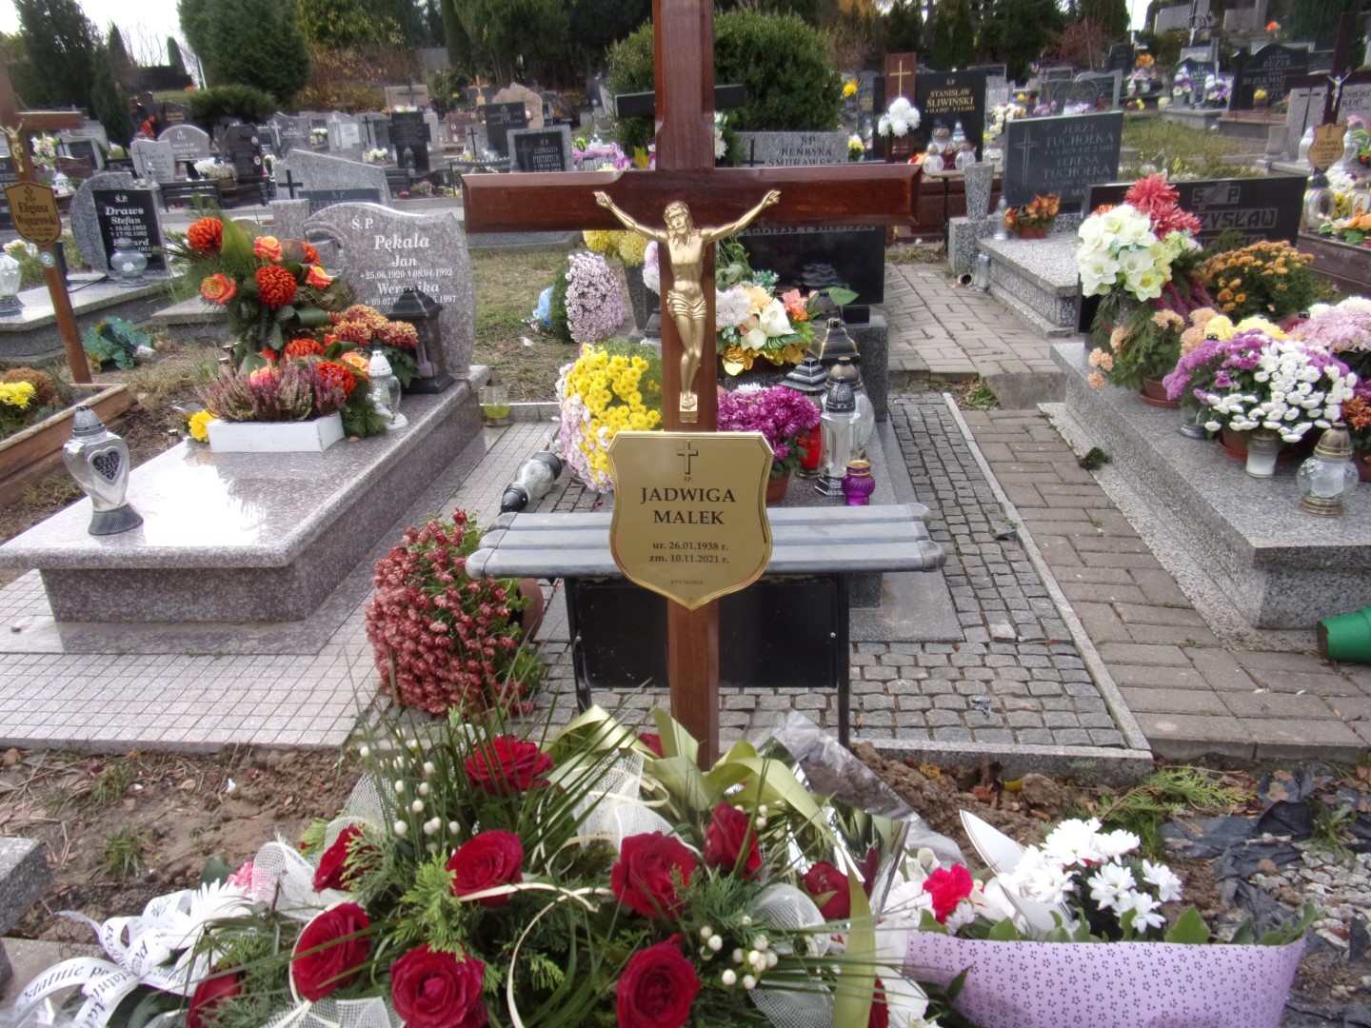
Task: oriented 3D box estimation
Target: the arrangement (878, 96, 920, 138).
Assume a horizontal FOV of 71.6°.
[{"bbox_3d":[1.825,-3.386,8.100,0.360,0.330,0.300,0,20,6],"label":"arrangement"}]

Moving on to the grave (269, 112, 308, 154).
[{"bbox_3d":[-6.643,-6.382,16.000,0.640,0.720,0.110,-1,21,6],"label":"grave"}]

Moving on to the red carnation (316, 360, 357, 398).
[{"bbox_3d":[-1.278,-0.494,3.480,0.140,0.125,0.120,0,20,6],"label":"red carnation"}]

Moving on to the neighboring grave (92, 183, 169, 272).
[{"bbox_3d":[-3.450,-1.762,5.900,0.390,0.500,0.070,0,20,6],"label":"neighboring grave"}]

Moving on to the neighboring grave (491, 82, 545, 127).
[{"bbox_3d":[-3.066,-7.473,17.500,0.920,0.860,0.200,-1,21,6],"label":"neighboring grave"}]

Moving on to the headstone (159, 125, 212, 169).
[{"bbox_3d":[-7.888,-5.759,14.975,0.760,0.740,0.180,0,23,5],"label":"headstone"}]

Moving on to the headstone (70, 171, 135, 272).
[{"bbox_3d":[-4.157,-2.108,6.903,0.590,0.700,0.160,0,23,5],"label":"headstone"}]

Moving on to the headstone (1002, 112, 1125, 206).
[{"bbox_3d":[2.363,-2.216,5.950,0.660,0.540,0.090,1,20,8],"label":"headstone"}]

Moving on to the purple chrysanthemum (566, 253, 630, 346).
[{"bbox_3d":[-0.460,-1.129,4.950,0.330,0.450,0.380,0,20,6],"label":"purple chrysanthemum"}]

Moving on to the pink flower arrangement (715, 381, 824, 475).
[{"bbox_3d":[0.210,-0.216,2.680,0.340,0.270,0.330,-1,21,6],"label":"pink flower arrangement"}]

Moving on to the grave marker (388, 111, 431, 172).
[{"bbox_3d":[-3.873,-5.222,13.350,0.540,0.810,0.150,0,23,5],"label":"grave marker"}]

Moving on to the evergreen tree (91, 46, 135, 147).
[{"bbox_3d":[-10.286,-7.437,17.079,0.700,1.850,0.700,0,23,5],"label":"evergreen tree"}]

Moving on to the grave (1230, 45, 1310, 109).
[{"bbox_3d":[6.946,-5.201,11.300,0.800,0.660,0.110,0,20,6],"label":"grave"}]

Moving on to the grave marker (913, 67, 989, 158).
[{"bbox_3d":[2.333,-3.530,8.400,0.620,0.740,0.090,-1,21,6],"label":"grave marker"}]

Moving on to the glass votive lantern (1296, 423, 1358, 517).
[{"bbox_3d":[1.548,-0.106,2.290,0.128,0.220,0.128,-1,21,6],"label":"glass votive lantern"}]

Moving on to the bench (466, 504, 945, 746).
[{"bbox_3d":[0.057,0.258,2.098,0.945,0.460,0.300,-1,21,3],"label":"bench"}]

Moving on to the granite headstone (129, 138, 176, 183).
[{"bbox_3d":[-8.128,-5.383,14.500,0.620,0.640,0.100,-1,21,6],"label":"granite headstone"}]

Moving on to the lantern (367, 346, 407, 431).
[{"bbox_3d":[-1.048,-0.441,3.346,0.115,0.280,0.115,0,23,5],"label":"lantern"}]

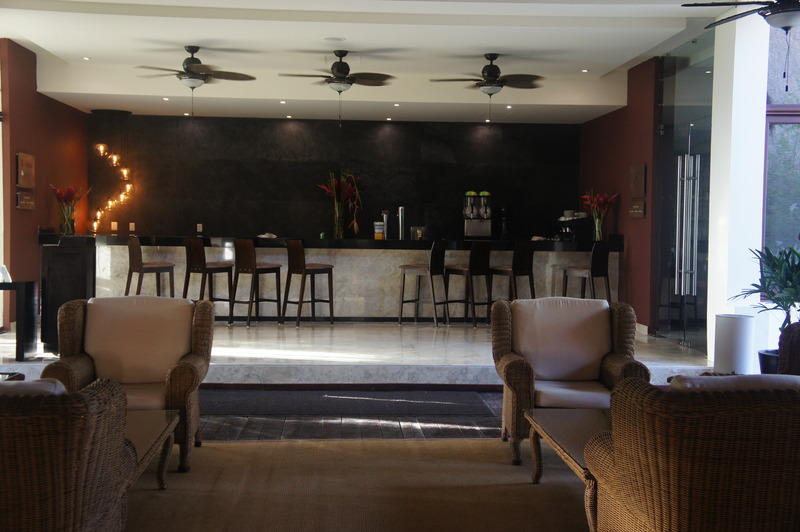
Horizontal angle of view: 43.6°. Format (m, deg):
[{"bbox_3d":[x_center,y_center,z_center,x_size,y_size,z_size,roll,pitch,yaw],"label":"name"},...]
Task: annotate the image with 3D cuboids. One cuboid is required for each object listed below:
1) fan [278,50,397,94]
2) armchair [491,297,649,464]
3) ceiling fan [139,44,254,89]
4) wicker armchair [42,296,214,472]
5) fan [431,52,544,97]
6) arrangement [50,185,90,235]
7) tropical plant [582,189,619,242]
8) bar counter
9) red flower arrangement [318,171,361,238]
[{"bbox_3d":[-0.649,-2.118,10.894,1.360,0.449,1.360,1,3,-3],"label":"fan"},{"bbox_3d":[1.048,0.718,6.421,0.920,0.970,0.820,1,3,-3],"label":"armchair"},{"bbox_3d":[-2.232,-2.145,10.799,1.360,0.450,1.360,1,3,-3],"label":"ceiling fan"},{"bbox_3d":[-1.602,0.693,6.116,0.920,0.970,0.820,1,3,0],"label":"wicker armchair"},{"bbox_3d":[1.001,-2.098,10.993,1.360,0.464,1.360,1,3,-3],"label":"fan"},{"bbox_3d":[-4.234,-0.717,12.840,0.511,0.650,0.450,1,3,-3],"label":"arrangement"},{"bbox_3d":[2.653,-0.634,13.254,0.498,0.650,0.450,1,3,-3],"label":"tropical plant"},{"bbox_3d":[-0.837,0.177,13.129,7.426,1.061,0.750,1,3,-3],"label":"bar counter"},{"bbox_3d":[-0.785,-0.785,13.043,0.550,0.870,0.450,1,3,-3],"label":"red flower arrangement"}]

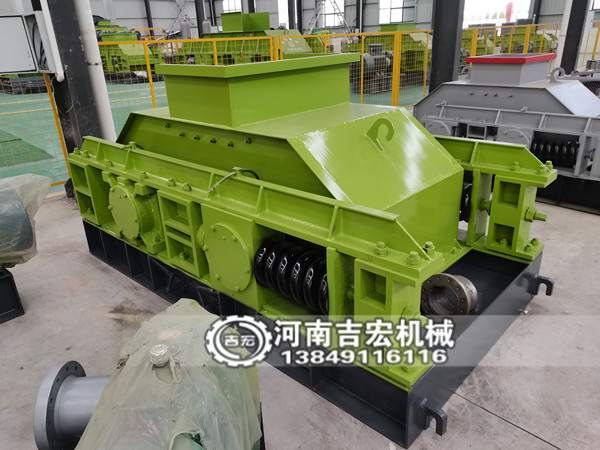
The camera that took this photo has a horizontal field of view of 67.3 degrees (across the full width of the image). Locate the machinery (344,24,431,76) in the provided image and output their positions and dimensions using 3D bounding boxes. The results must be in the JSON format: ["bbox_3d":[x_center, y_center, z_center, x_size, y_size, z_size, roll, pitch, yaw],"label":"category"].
[{"bbox_3d":[2.990,-5.445,14.248,1.700,1.620,3.400,-21,29,-37],"label":"machinery"}]

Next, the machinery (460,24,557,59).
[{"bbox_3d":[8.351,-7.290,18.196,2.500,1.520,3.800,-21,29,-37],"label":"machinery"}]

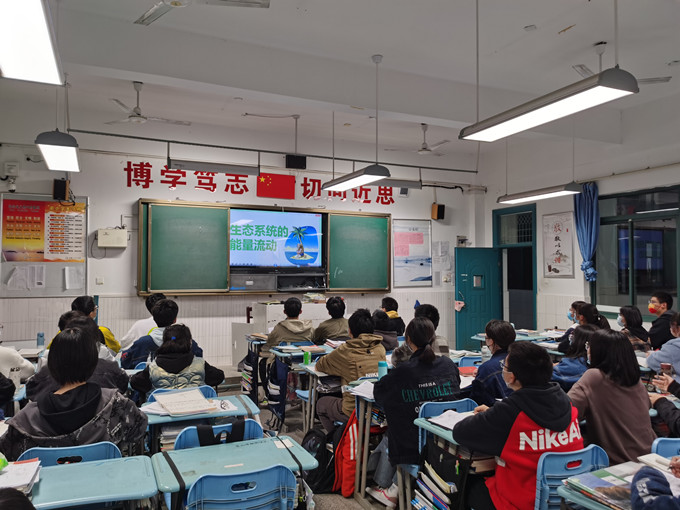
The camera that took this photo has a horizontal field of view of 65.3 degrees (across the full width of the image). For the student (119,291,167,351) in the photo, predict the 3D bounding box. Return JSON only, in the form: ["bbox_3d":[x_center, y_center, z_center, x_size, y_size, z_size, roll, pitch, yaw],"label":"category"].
[{"bbox_3d":[-1.946,1.091,5.562,0.580,1.340,0.750,1,-2,-25],"label":"student"}]

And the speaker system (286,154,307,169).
[{"bbox_3d":[-0.629,-1.327,7.612,0.270,0.165,0.125,1,-2,-24],"label":"speaker system"}]

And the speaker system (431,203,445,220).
[{"bbox_3d":[1.719,-0.741,9.266,0.155,0.265,0.175,1,2,-24],"label":"speaker system"}]

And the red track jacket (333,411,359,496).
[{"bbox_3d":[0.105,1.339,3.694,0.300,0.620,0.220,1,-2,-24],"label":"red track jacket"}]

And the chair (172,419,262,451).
[{"bbox_3d":[-0.668,1.225,2.757,0.430,0.800,0.480,1,-2,-24],"label":"chair"}]

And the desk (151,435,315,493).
[{"bbox_3d":[-0.465,1.263,2.294,0.630,0.750,0.410,1,-2,-25],"label":"desk"}]

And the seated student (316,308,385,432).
[{"bbox_3d":[0.094,1.073,4.187,0.560,1.280,0.750,1,-3,-30],"label":"seated student"}]

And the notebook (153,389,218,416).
[{"bbox_3d":[-0.904,0.853,3.109,0.270,0.030,0.220,2,20,-36],"label":"notebook"}]

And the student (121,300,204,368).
[{"bbox_3d":[-1.546,1.032,4.589,0.600,1.300,0.750,1,-2,-19],"label":"student"}]

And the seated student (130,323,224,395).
[{"bbox_3d":[-1.117,1.086,3.707,0.600,1.210,0.720,1,-2,-25],"label":"seated student"}]

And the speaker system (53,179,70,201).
[{"bbox_3d":[-3.614,-0.831,6.893,0.155,0.265,0.175,2,2,-15],"label":"speaker system"}]

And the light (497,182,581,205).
[{"bbox_3d":[2.653,-0.816,7.125,0.300,0.130,1.206,1,-2,-24],"label":"light"}]

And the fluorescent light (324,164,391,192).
[{"bbox_3d":[0.156,-0.874,6.128,0.280,0.120,1.220,1,-2,-25],"label":"fluorescent light"}]

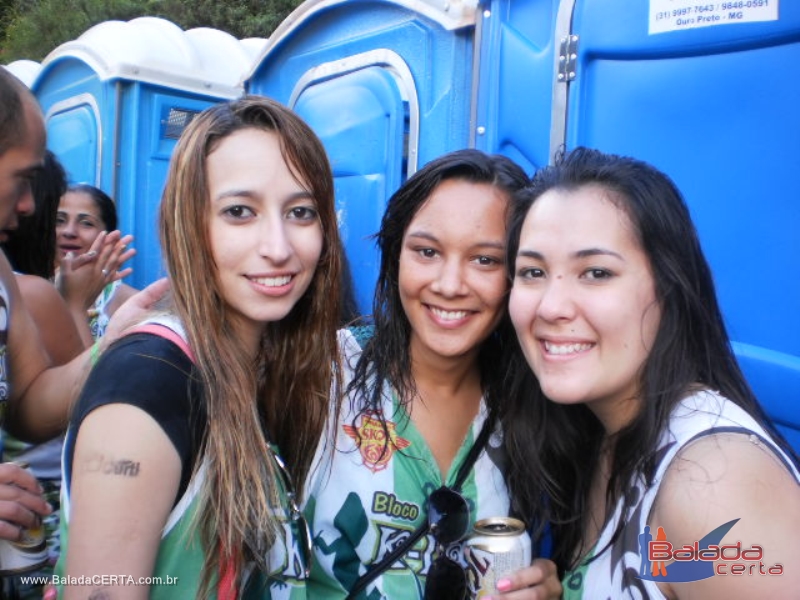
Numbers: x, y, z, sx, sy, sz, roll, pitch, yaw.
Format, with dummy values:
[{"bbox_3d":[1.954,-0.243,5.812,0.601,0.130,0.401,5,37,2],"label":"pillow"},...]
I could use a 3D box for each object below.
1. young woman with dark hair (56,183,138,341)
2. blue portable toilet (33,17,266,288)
[{"bbox_3d":[-0.834,0.507,2.132,0.500,1.600,0.380,3,2,-6],"label":"young woman with dark hair"},{"bbox_3d":[-0.883,0.058,3.610,1.200,2.300,1.100,1,3,-41],"label":"blue portable toilet"}]

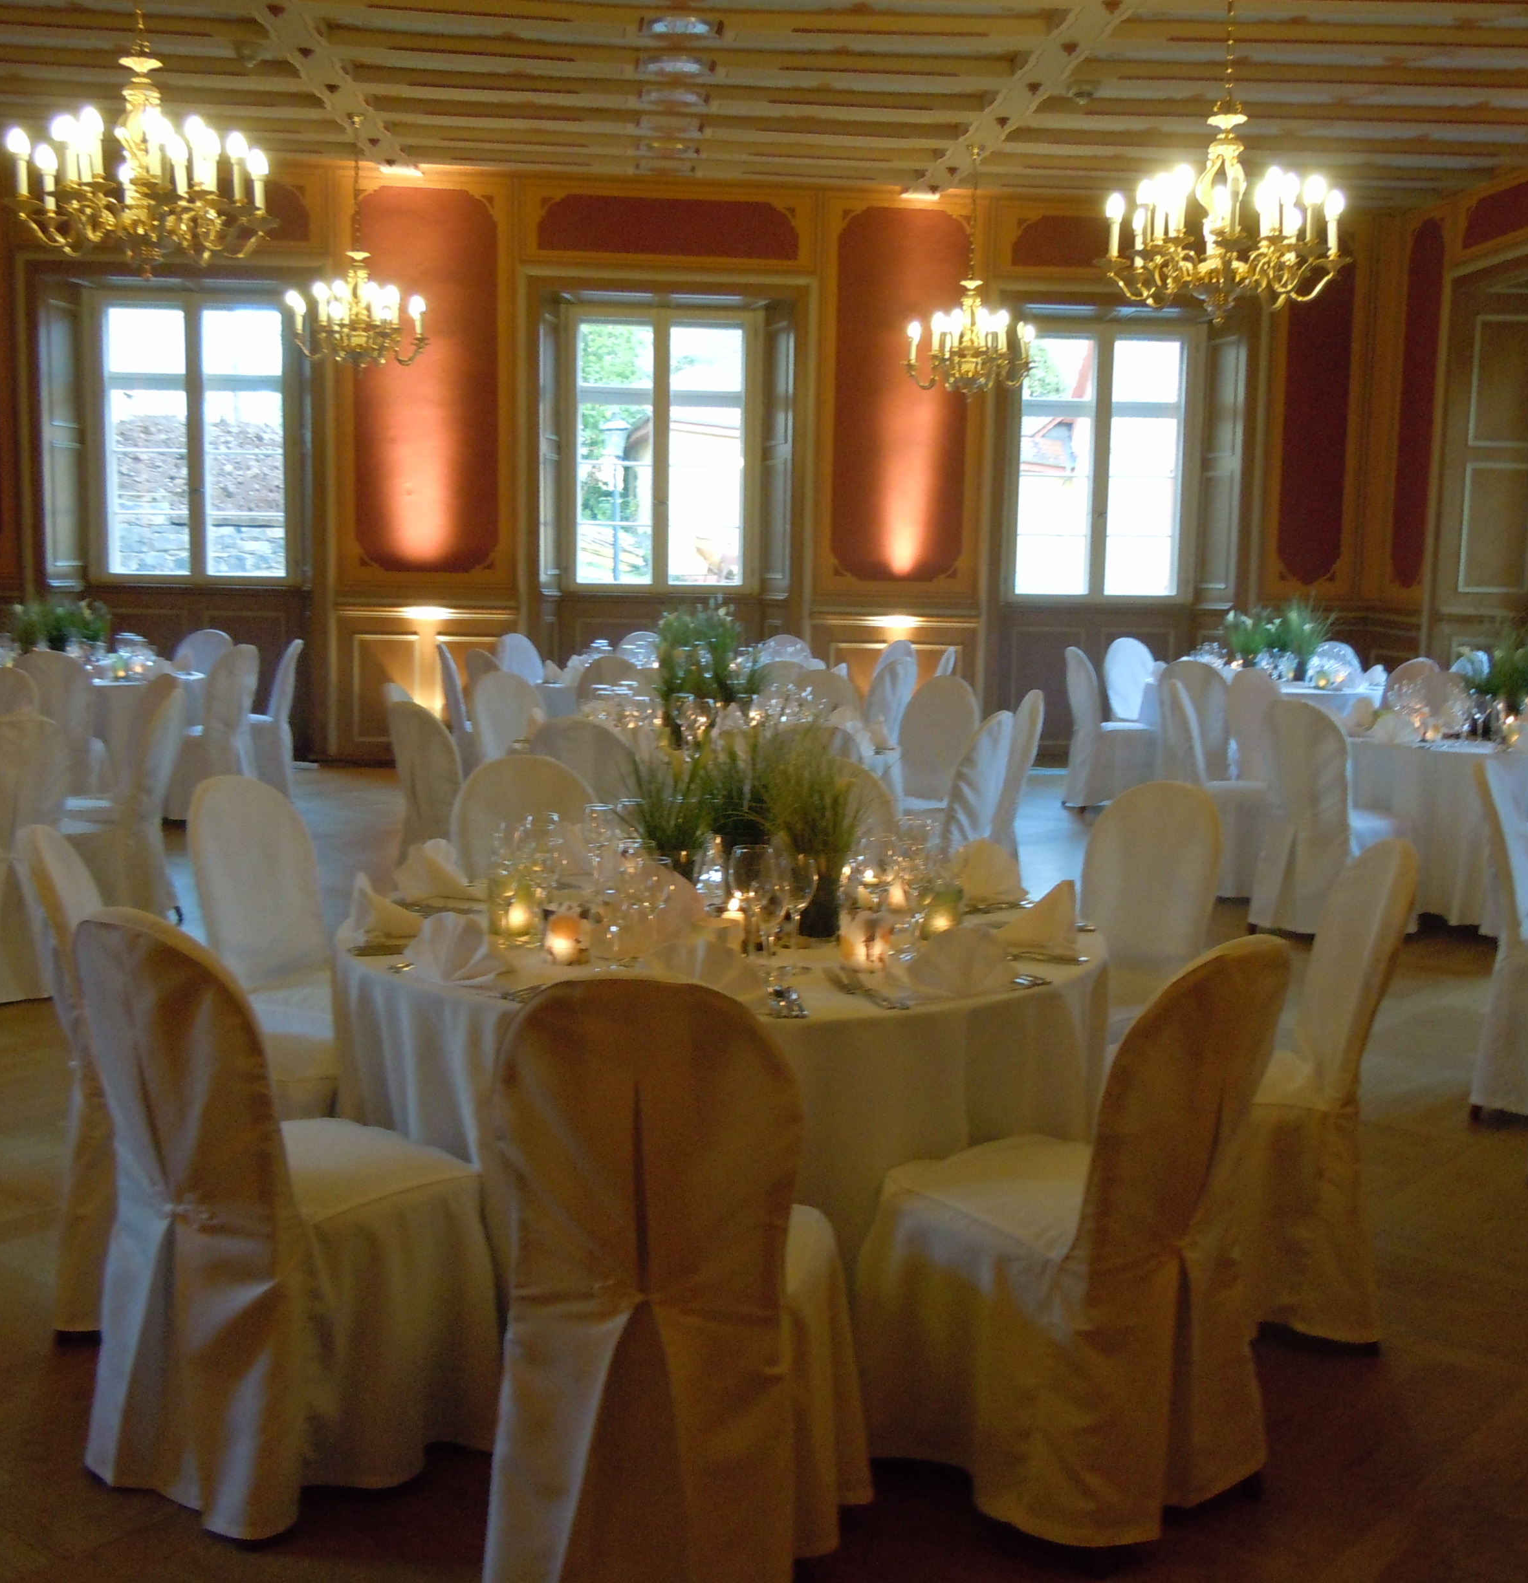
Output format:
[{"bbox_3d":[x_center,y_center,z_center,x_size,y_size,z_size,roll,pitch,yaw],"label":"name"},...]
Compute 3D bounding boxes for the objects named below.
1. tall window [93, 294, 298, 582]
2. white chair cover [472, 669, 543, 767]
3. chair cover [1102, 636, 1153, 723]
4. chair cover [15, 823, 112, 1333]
[{"bbox_3d":[-3.859,-2.389,12.404,1.375,1.915,0.120,0,8,-5],"label":"tall window"},{"bbox_3d":[-0.961,-0.022,7.784,0.540,0.949,0.420,7,10,41],"label":"white chair cover"},{"bbox_3d":[2.754,-0.574,12.949,0.480,0.965,0.570,-4,9,-35],"label":"chair cover"},{"bbox_3d":[-1.117,0.531,3.457,0.540,0.949,0.420,0,7,-5],"label":"chair cover"}]

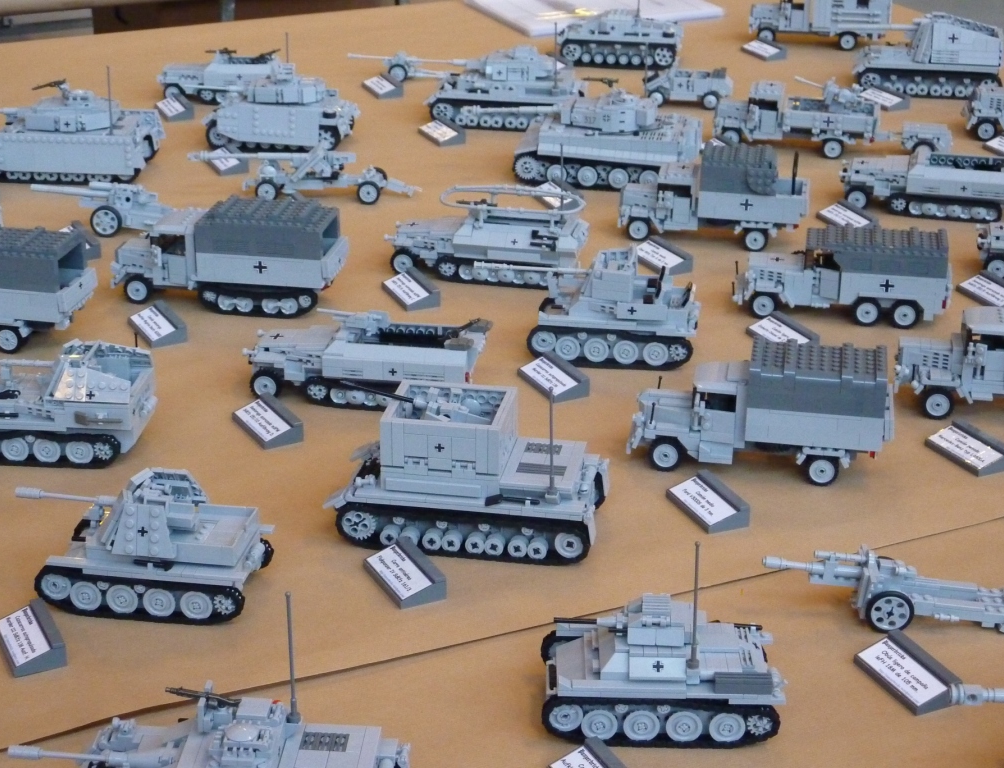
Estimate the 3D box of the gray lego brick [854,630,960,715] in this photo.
[{"bbox_3d":[0.241,0.171,1.105,0.032,0.015,0.062,-11,27,-23],"label":"gray lego brick"}]

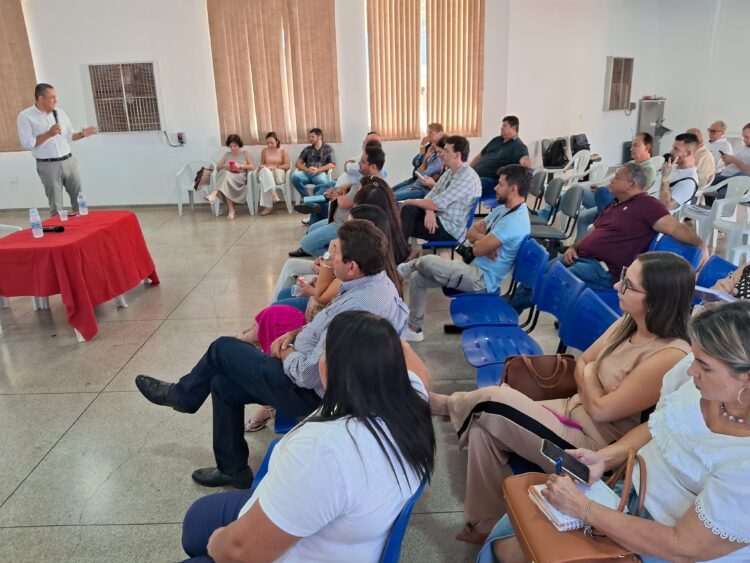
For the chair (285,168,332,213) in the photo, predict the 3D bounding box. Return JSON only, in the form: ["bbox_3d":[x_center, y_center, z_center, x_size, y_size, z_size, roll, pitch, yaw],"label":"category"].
[{"bbox_3d":[-0.935,-1.522,8.832,0.570,0.790,0.550,-1,18,2],"label":"chair"}]

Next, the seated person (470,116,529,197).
[{"bbox_3d":[1.445,-1.288,6.971,0.900,1.360,0.750,-15,22,-35],"label":"seated person"}]

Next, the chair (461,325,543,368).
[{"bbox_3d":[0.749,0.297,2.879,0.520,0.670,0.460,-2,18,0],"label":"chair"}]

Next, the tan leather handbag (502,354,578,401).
[{"bbox_3d":[0.696,0.405,2.366,0.310,0.215,0.140,-2,18,0],"label":"tan leather handbag"}]

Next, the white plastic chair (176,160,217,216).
[{"bbox_3d":[-2.744,-1.456,8.812,0.570,0.790,0.550,0,18,6],"label":"white plastic chair"}]

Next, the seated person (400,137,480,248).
[{"bbox_3d":[0.487,-0.572,4.846,0.920,1.310,0.540,-3,19,-5],"label":"seated person"}]

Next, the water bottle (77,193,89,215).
[{"bbox_3d":[-2.666,-0.705,5.112,0.068,0.215,0.068,-2,18,0],"label":"water bottle"}]

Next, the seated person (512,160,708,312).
[{"bbox_3d":[1.387,-0.137,3.613,1.150,1.220,0.750,-2,18,0],"label":"seated person"}]

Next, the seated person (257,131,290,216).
[{"bbox_3d":[-1.520,-1.669,8.647,0.500,1.220,0.780,-1,18,3],"label":"seated person"}]

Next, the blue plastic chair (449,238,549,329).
[{"bbox_3d":[0.728,0.193,3.312,0.560,0.820,0.480,-2,18,0],"label":"blue plastic chair"}]

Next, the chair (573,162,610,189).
[{"bbox_3d":[2.651,-1.105,7.104,0.560,0.780,0.560,-6,19,-12],"label":"chair"}]

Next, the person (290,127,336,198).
[{"bbox_3d":[-0.893,-1.650,8.345,0.620,1.210,0.750,1,19,8],"label":"person"}]

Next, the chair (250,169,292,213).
[{"bbox_3d":[-1.528,-1.445,8.477,0.560,0.770,0.560,-2,18,0],"label":"chair"}]

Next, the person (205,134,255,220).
[{"bbox_3d":[-2.158,-1.612,8.571,0.580,1.200,0.830,-1,18,2],"label":"person"}]

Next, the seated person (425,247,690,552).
[{"bbox_3d":[0.544,0.483,1.888,0.970,1.180,0.520,1,19,6],"label":"seated person"}]

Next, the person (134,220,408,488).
[{"bbox_3d":[-0.433,0.342,2.374,1.180,1.190,0.560,1,19,6],"label":"person"}]

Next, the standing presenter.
[{"bbox_3d":[-3.286,-1.126,6.006,0.680,1.820,0.480,-16,24,-38],"label":"standing presenter"}]

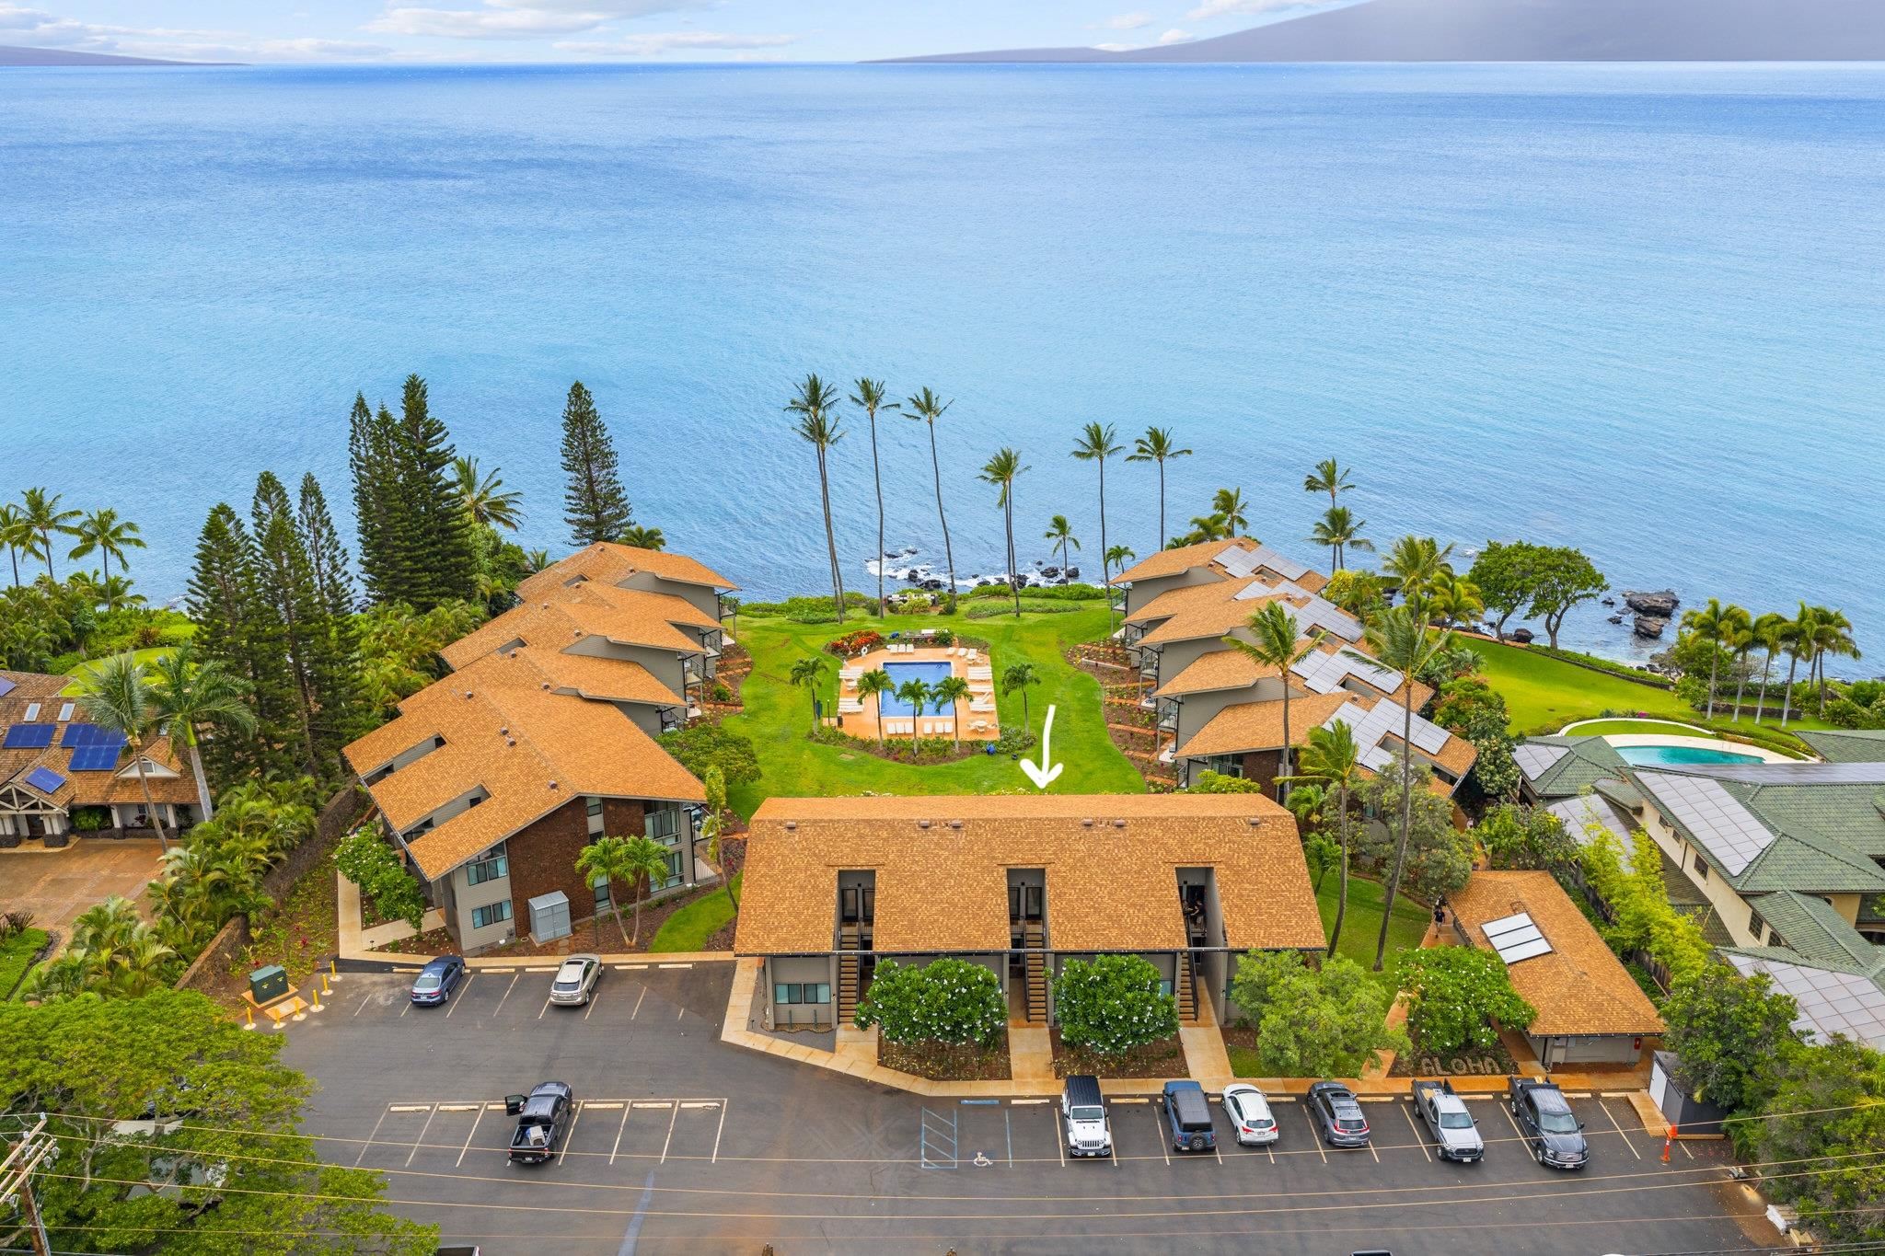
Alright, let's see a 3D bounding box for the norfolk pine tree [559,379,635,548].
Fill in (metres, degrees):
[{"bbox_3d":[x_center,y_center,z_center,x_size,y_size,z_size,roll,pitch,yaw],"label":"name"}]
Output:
[{"bbox_3d":[-35.642,-13.092,149.474,8.390,24.450,8.390,0,21,0],"label":"norfolk pine tree"}]

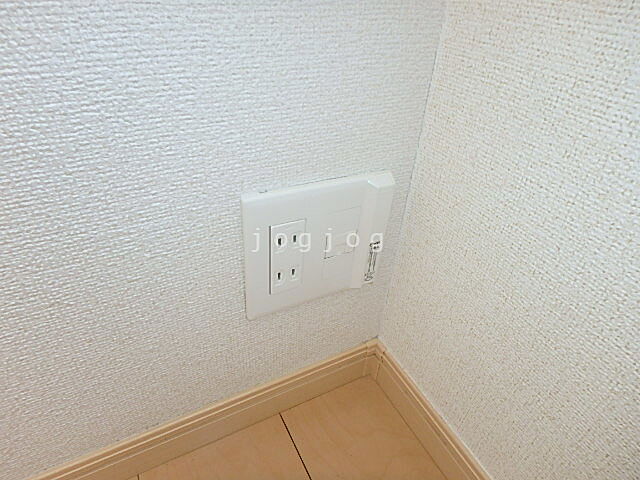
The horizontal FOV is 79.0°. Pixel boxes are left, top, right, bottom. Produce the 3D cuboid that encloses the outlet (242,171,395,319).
[{"bbox_3d":[0.003,0.008,0.330,0.131,0.119,0.016,-13,38,-25],"label":"outlet"}]

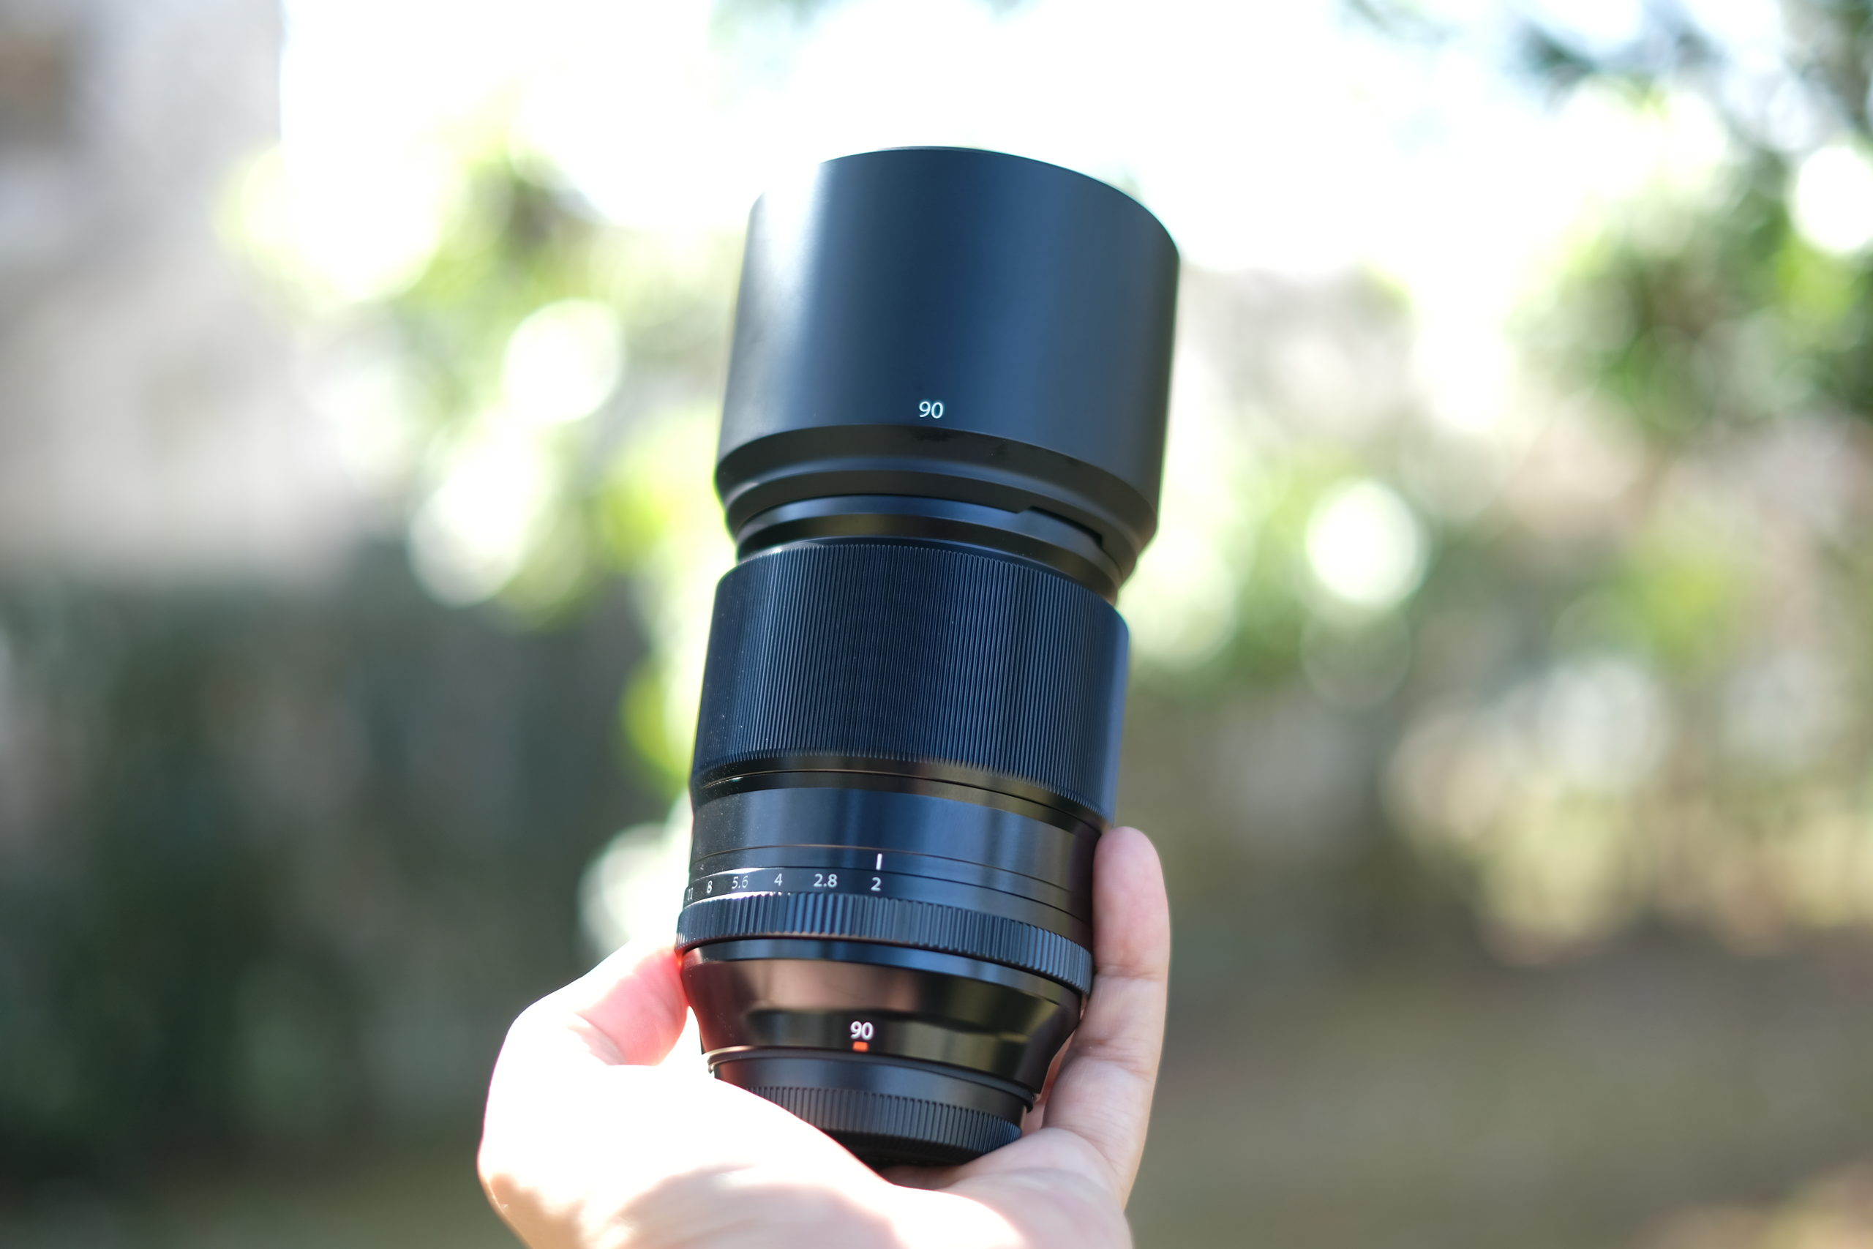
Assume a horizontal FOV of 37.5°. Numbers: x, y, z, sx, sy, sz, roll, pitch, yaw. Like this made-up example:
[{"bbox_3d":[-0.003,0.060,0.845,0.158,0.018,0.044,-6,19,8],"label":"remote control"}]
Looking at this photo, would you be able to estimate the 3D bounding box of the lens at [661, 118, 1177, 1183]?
[{"bbox_3d":[-0.004,0.011,0.494,0.082,0.173,0.082,5,-20,3],"label":"lens"}]

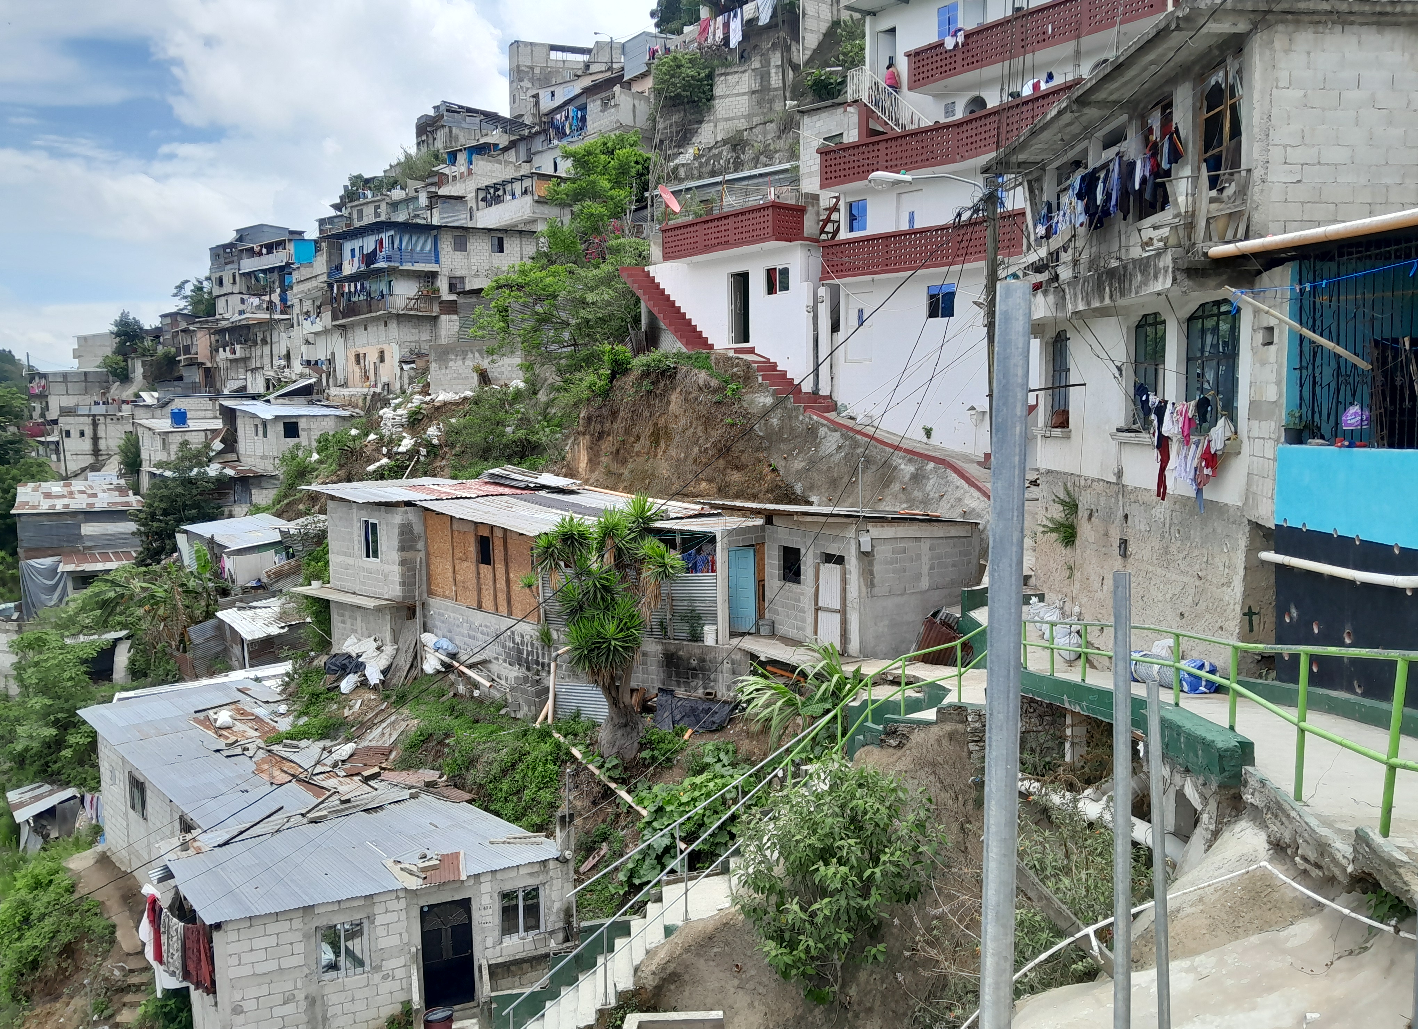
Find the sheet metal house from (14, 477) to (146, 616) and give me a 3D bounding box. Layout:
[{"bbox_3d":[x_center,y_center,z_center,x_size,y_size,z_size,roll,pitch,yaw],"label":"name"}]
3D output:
[{"bbox_3d":[-32.372,1.490,54.506,5.600,5.900,4.800,-4,7,-32],"label":"sheet metal house"}]

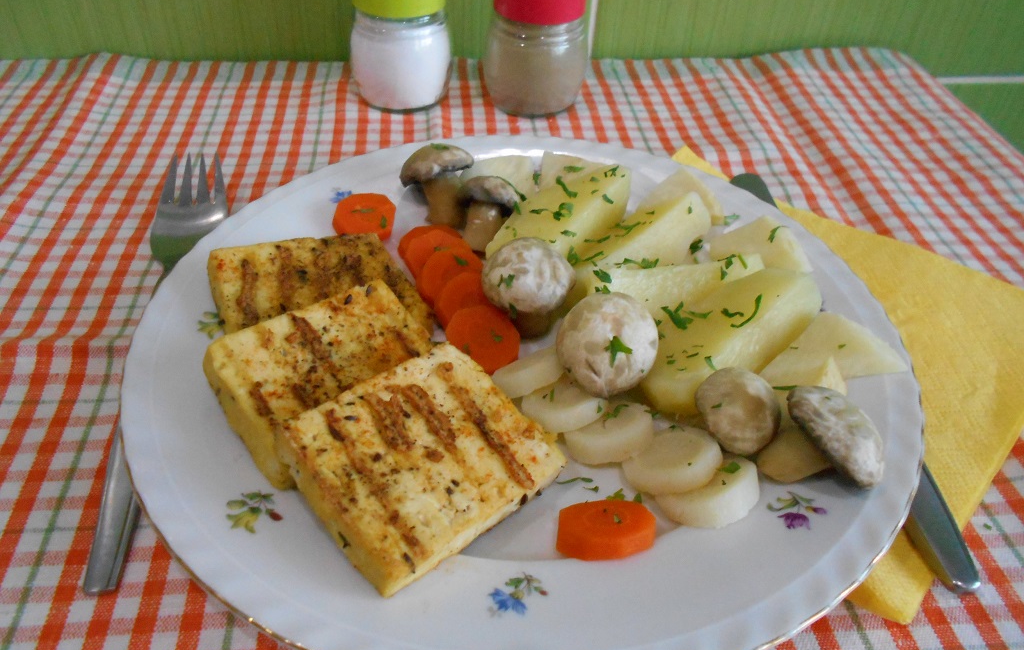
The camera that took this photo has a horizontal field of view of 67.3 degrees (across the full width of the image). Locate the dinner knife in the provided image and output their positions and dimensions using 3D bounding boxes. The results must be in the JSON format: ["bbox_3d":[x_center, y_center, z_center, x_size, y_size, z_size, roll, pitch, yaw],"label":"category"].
[{"bbox_3d":[0.111,-0.001,0.276,0.020,0.008,0.210,0,41,-2],"label":"dinner knife"}]

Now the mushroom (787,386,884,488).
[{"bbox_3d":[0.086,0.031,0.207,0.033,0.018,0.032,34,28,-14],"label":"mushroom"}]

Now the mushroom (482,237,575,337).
[{"bbox_3d":[0.006,-0.012,0.260,0.029,0.028,0.029,1,49,-1],"label":"mushroom"}]

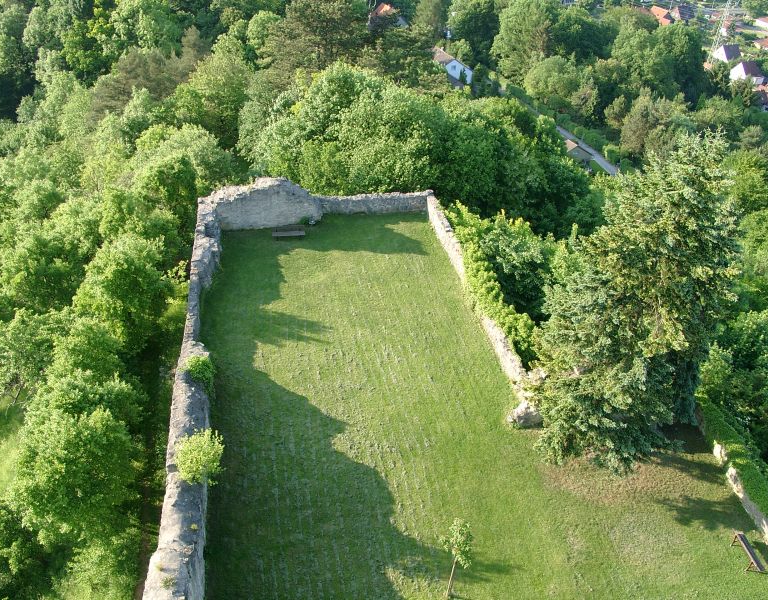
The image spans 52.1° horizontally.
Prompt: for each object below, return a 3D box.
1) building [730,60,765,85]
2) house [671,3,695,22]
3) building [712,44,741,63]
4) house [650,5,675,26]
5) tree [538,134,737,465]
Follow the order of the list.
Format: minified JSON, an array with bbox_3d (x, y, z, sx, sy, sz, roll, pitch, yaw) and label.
[{"bbox_3d":[151.062,-94.663,327.948,8.200,9.000,8.500,-8,37,-17],"label":"building"},{"bbox_3d":[152.555,-144.786,399.664,9.800,9.200,8.800,-8,37,-17],"label":"house"},{"bbox_3d":[150.924,-107.429,346.114,8.500,9.000,9.300,-8,37,-17],"label":"building"},{"bbox_3d":[134.315,-136.967,383.019,8.700,9.000,10.800,-13,38,-23],"label":"house"},{"bbox_3d":[11.191,-0.111,32.041,6.800,14.800,6.800,4,35,0],"label":"tree"}]

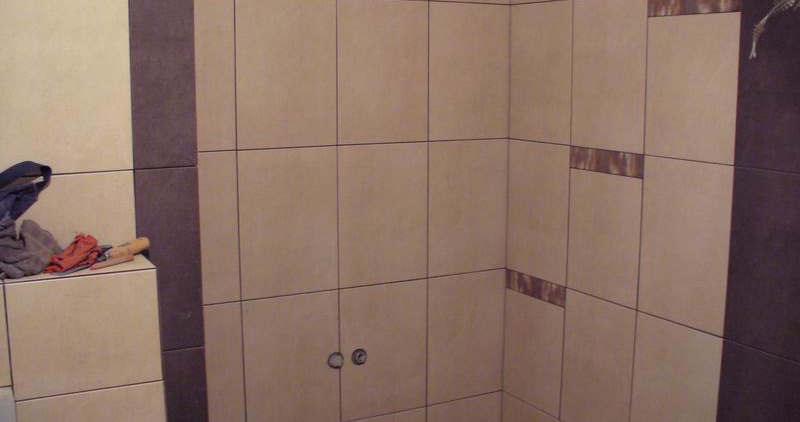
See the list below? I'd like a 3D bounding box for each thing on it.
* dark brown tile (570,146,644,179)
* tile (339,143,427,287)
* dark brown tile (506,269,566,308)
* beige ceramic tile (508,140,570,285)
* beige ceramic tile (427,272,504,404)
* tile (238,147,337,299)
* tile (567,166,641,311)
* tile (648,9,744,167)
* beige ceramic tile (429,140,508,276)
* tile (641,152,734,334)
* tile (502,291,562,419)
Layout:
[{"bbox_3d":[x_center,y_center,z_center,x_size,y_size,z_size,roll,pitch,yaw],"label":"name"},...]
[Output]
[{"bbox_3d":[0.489,-0.116,2.019,0.010,0.054,0.254,-5,10,-29],"label":"dark brown tile"},{"bbox_3d":[-0.043,0.010,2.197,0.254,0.361,0.010,-5,10,-27],"label":"tile"},{"bbox_3d":[0.356,0.199,2.234,0.010,0.052,0.250,-5,10,-28],"label":"dark brown tile"},{"bbox_3d":[0.357,-0.001,2.203,0.010,0.350,0.250,-5,10,-28],"label":"beige ceramic tile"},{"bbox_3d":[0.179,0.337,2.308,0.250,0.350,0.010,-5,10,-28],"label":"beige ceramic tile"},{"bbox_3d":[-0.269,0.028,2.080,0.254,0.361,0.010,-5,10,-27],"label":"tile"},{"bbox_3d":[0.489,0.062,2.047,0.010,0.305,0.254,-5,10,-29],"label":"tile"},{"bbox_3d":[0.607,-0.256,1.774,0.010,0.305,0.254,-5,10,-29],"label":"tile"},{"bbox_3d":[0.180,-0.009,2.254,0.250,0.350,0.010,-5,10,-28],"label":"beige ceramic tile"},{"bbox_3d":[0.609,0.069,1.826,0.010,0.361,0.254,-5,10,-29],"label":"tile"},{"bbox_3d":[0.364,0.383,2.324,0.010,0.305,0.254,-5,10,-29],"label":"tile"}]

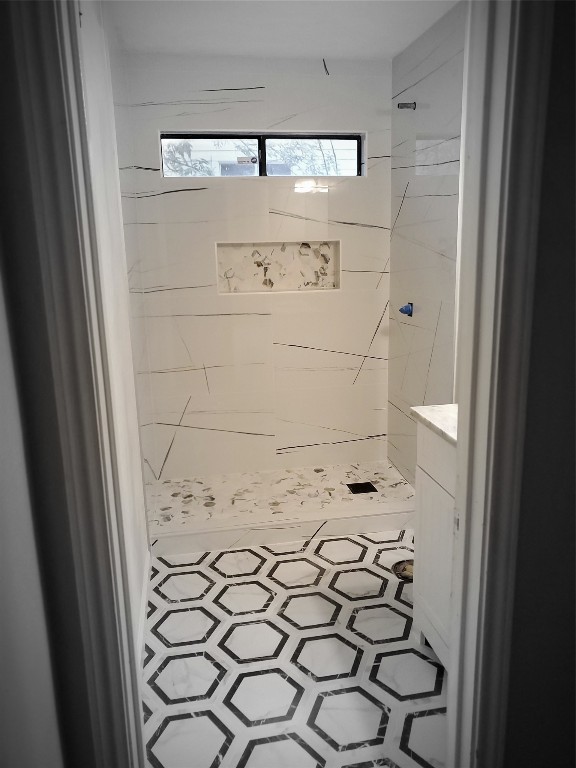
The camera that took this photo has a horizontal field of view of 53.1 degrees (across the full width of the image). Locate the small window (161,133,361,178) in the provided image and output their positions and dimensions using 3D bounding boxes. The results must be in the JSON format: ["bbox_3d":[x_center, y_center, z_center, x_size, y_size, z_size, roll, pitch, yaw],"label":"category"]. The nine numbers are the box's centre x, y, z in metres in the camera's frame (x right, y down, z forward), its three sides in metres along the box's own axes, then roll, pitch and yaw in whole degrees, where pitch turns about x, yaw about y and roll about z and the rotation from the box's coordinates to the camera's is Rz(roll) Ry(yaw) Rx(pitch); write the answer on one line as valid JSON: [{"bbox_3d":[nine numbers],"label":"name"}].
[{"bbox_3d":[-0.139,-1.355,3.444,1.199,0.246,0.080,-4,13,-10],"label":"small window"}]

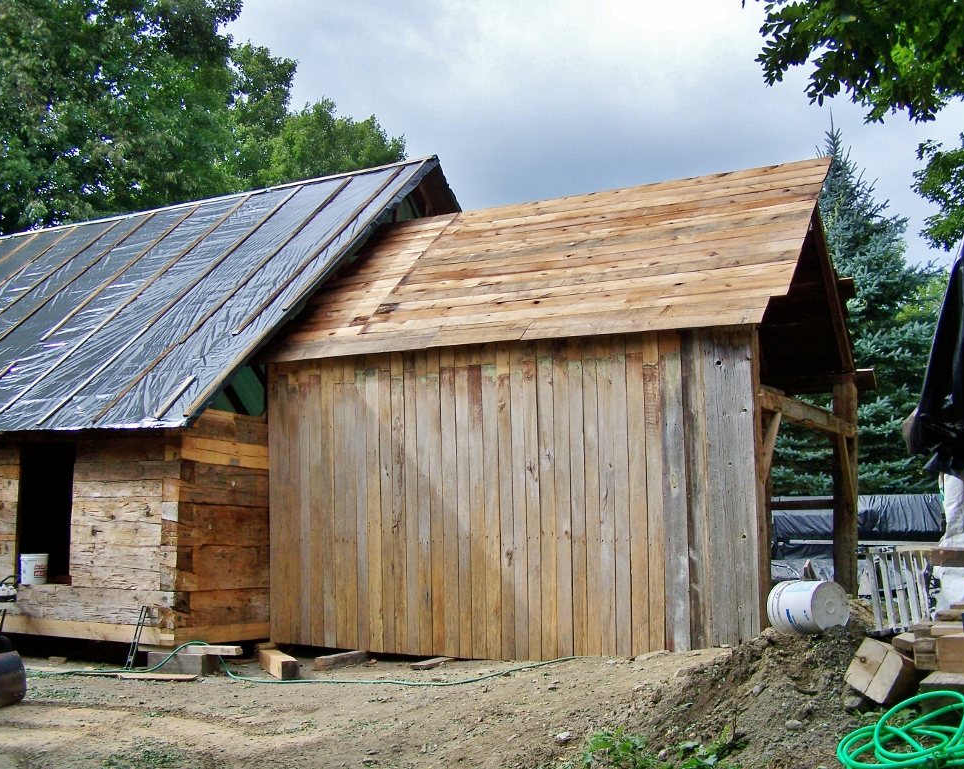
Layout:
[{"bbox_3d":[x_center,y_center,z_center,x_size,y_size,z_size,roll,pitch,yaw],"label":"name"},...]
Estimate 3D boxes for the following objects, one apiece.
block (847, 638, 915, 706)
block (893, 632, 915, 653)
[{"bbox_3d":[1.770,1.264,4.951,0.200,0.200,0.229,30,5,42],"label":"block"},{"bbox_3d":[2.033,1.236,5.325,0.130,0.050,0.160,-4,-8,35],"label":"block"}]

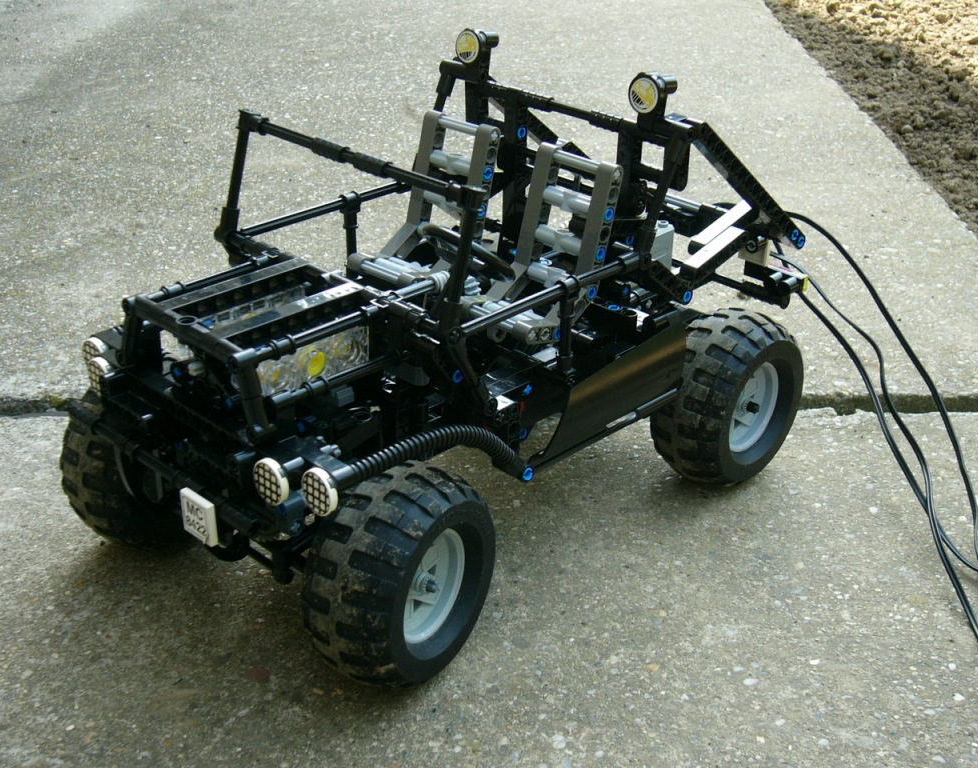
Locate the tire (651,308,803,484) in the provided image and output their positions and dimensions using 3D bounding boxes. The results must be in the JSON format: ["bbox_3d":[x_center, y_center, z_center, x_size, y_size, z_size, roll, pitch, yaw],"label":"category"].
[{"bbox_3d":[0.107,0.006,0.610,0.037,0.081,0.081,24,35,38],"label":"tire"}]

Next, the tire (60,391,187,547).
[{"bbox_3d":[-0.137,0.028,0.563,0.037,0.081,0.081,18,32,30],"label":"tire"}]

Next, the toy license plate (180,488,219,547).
[{"bbox_3d":[-0.102,0.047,0.477,0.016,0.016,0.003,24,35,38],"label":"toy license plate"}]

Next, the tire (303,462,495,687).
[{"bbox_3d":[-0.031,0.068,0.487,0.037,0.081,0.081,17,31,28],"label":"tire"}]

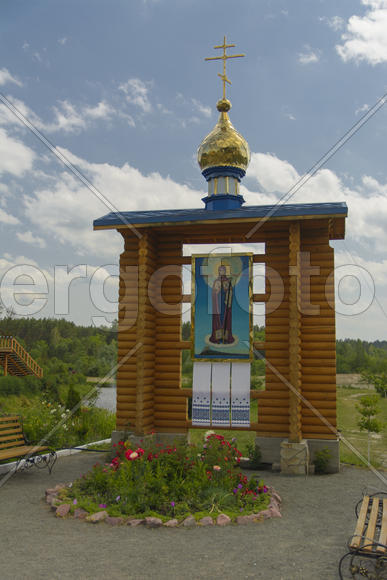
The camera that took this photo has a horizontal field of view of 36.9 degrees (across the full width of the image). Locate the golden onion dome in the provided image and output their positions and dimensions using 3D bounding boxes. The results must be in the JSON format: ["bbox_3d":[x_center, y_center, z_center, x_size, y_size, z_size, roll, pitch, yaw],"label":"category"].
[{"bbox_3d":[0.526,-2.650,9.884,0.870,1.250,0.870,-1,-7,12],"label":"golden onion dome"}]

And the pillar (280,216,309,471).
[{"bbox_3d":[1.748,0.966,10.110,0.417,4.274,0.470,-1,-8,13],"label":"pillar"}]

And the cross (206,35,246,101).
[{"bbox_3d":[0.544,-3.845,10.027,0.697,1.140,0.045,-1,-7,12],"label":"cross"}]

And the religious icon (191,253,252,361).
[{"bbox_3d":[0.542,0.320,10.703,1.140,1.990,0.070,-1,-8,13],"label":"religious icon"}]

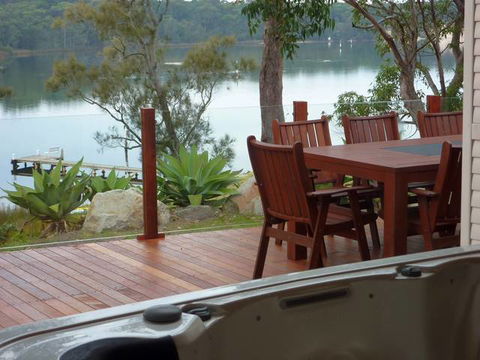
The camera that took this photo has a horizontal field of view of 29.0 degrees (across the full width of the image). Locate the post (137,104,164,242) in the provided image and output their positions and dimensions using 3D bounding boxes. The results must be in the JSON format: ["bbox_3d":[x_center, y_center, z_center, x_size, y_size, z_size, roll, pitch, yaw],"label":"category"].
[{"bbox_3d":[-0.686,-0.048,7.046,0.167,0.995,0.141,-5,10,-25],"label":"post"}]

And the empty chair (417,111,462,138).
[{"bbox_3d":[1.742,-0.072,7.274,0.571,0.923,0.651,-5,10,-28],"label":"empty chair"}]

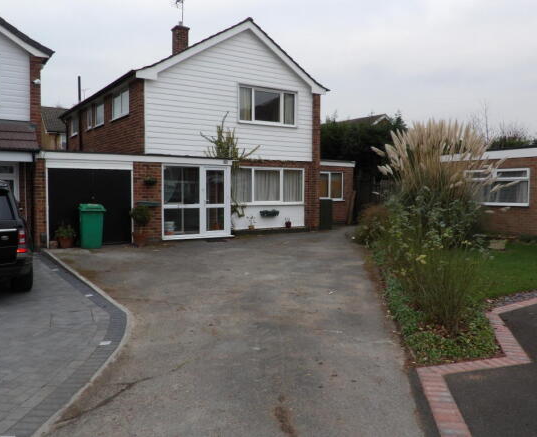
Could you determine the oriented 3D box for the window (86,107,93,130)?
[{"bbox_3d":[-7.144,-3.963,18.953,0.102,0.755,1.071,-2,5,-33],"label":"window"}]

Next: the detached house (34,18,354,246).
[{"bbox_3d":[-3.833,-3.322,19.654,12.154,7.117,11.776,-2,5,-33],"label":"detached house"}]

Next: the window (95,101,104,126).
[{"bbox_3d":[-6.295,-3.823,17.669,0.102,0.765,1.305,-2,5,-33],"label":"window"}]

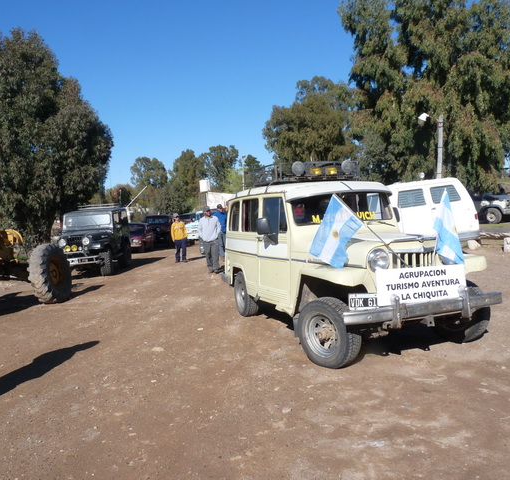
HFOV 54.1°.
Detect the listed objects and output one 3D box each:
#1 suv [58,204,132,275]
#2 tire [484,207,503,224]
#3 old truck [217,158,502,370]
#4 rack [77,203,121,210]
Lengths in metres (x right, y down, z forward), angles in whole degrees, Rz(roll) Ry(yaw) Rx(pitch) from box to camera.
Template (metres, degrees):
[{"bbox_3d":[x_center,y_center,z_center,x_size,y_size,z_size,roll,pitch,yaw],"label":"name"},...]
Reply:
[{"bbox_3d":[-4.880,0.020,14.900,1.660,1.940,3.500,-3,3,-3],"label":"suv"},{"bbox_3d":[10.834,-1.082,22.600,0.250,0.750,0.750,-4,3,-31],"label":"tire"},{"bbox_3d":[0.903,0.059,6.741,1.800,2.200,4.420,-4,4,-19],"label":"old truck"},{"bbox_3d":[-4.610,-0.987,14.800,1.100,0.180,1.200,-1,3,2],"label":"rack"}]

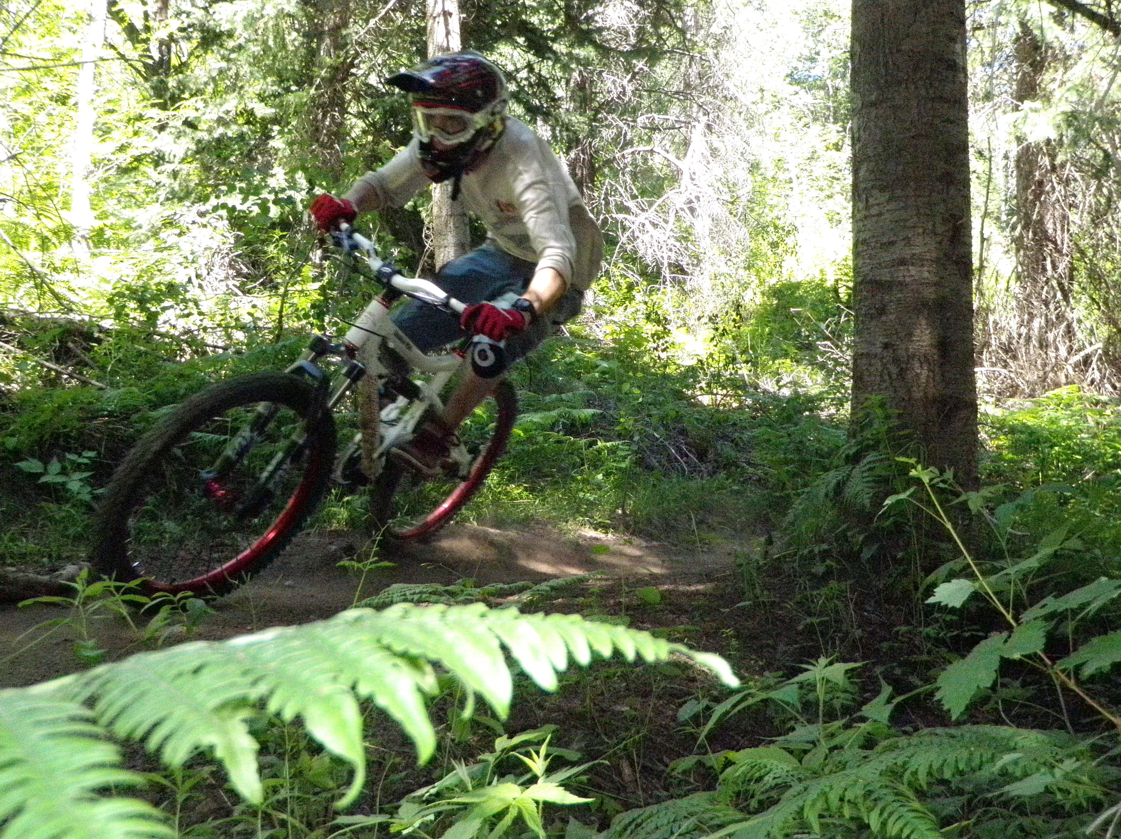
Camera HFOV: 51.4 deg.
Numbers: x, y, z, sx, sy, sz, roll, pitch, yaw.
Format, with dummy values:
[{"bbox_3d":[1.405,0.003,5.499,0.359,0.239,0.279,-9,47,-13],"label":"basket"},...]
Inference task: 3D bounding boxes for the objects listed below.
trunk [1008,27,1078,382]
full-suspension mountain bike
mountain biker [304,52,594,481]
[{"bbox_3d":[4.350,-1.810,10.500,0.560,3.600,0.560,-1,-2,27],"label":"trunk"},{"bbox_3d":[-0.500,0.014,3.290,0.690,1.030,1.760,36,16,19],"label":"full-suspension mountain bike"},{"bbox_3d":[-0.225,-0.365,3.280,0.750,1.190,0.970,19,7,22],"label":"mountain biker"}]

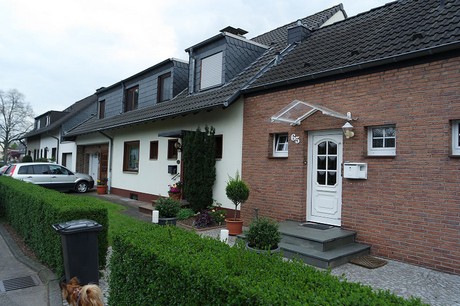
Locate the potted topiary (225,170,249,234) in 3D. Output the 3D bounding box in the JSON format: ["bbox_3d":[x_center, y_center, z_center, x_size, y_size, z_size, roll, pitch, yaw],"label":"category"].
[{"bbox_3d":[0.177,1.186,7.441,0.560,1.521,0.560,2,-3,0],"label":"potted topiary"}]

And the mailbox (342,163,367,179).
[{"bbox_3d":[2.459,0.357,6.002,0.110,0.290,0.418,4,-4,-43],"label":"mailbox"}]

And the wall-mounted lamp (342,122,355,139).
[{"bbox_3d":[2.351,-0.435,6.045,0.280,0.327,0.220,4,-4,-43],"label":"wall-mounted lamp"}]

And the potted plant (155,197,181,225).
[{"bbox_3d":[-1.449,1.484,7.225,0.620,0.860,0.620,4,-4,-43],"label":"potted plant"}]

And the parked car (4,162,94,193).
[{"bbox_3d":[-8.962,1.227,15.539,1.720,1.510,4.030,-1,-4,44],"label":"parked car"}]

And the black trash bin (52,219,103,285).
[{"bbox_3d":[-2.339,1.545,4.611,0.570,0.950,0.500,4,-4,-43],"label":"black trash bin"}]

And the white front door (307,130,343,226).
[{"bbox_3d":[2.130,0.526,6.753,0.100,2.053,0.940,4,-4,-43],"label":"white front door"}]

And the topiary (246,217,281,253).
[{"bbox_3d":[0.574,1.475,5.119,0.600,0.800,0.600,2,-3,0],"label":"topiary"}]

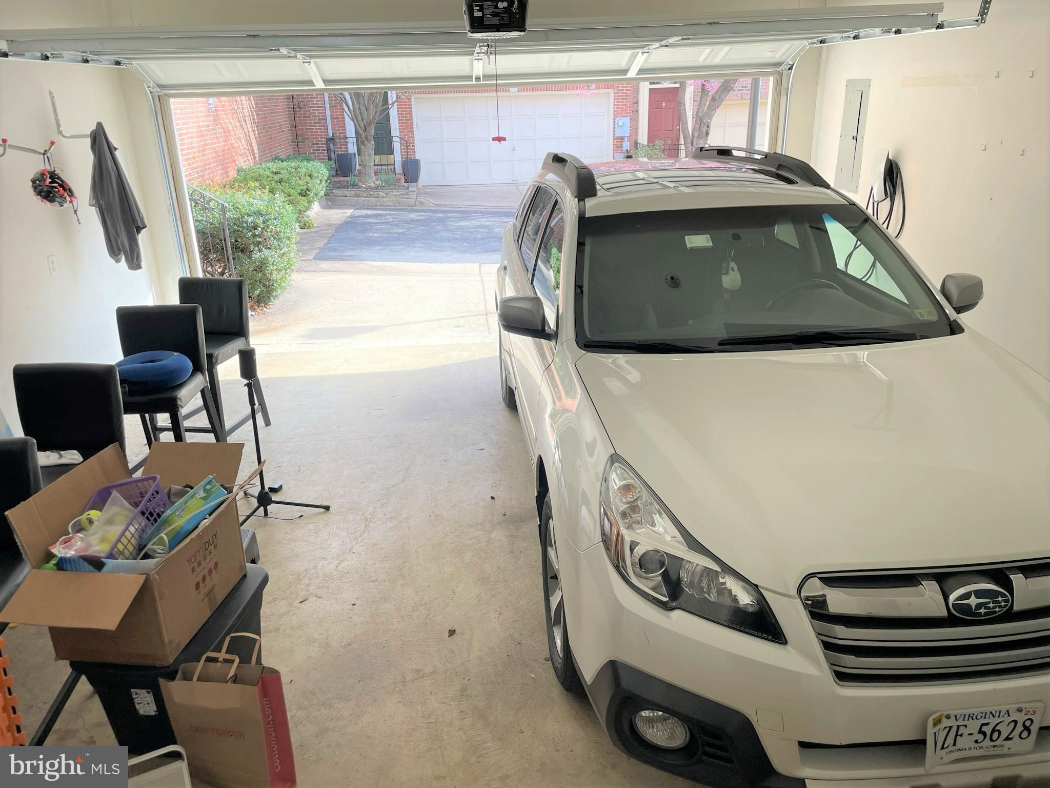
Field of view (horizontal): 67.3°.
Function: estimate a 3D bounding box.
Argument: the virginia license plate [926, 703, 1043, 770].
[{"bbox_3d":[1.087,0.809,1.876,0.300,0.155,0.022,-4,21,-5],"label":"virginia license plate"}]

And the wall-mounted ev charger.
[{"bbox_3d":[2.489,-1.499,5.438,0.118,0.360,0.160,-3,21,-4],"label":"wall-mounted ev charger"}]

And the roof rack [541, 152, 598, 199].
[{"bbox_3d":[0.183,-1.255,4.369,0.090,0.140,1.981,-3,21,-3],"label":"roof rack"}]

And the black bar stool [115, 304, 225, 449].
[{"bbox_3d":[-1.919,0.074,4.159,0.447,0.988,0.523,-2,21,0],"label":"black bar stool"}]

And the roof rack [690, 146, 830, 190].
[{"bbox_3d":[1.266,-1.328,4.463,0.090,0.140,1.980,-4,21,-6],"label":"roof rack"}]

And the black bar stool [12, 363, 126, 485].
[{"bbox_3d":[-1.921,0.412,3.277,0.447,0.988,0.523,0,21,6],"label":"black bar stool"}]

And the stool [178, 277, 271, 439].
[{"bbox_3d":[-1.926,-0.172,4.801,0.447,0.988,0.523,2,21,11],"label":"stool"}]

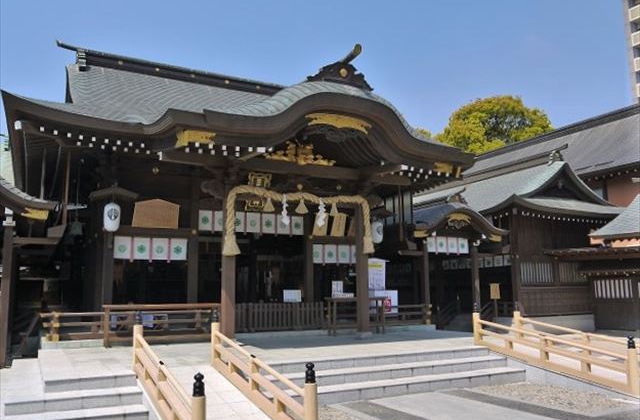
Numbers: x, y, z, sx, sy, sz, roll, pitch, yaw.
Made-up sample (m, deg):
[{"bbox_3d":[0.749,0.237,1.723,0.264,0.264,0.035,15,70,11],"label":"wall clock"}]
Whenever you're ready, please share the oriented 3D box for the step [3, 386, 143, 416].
[{"bbox_3d":[-2.881,2.262,6.126,1.439,0.147,0.376,3,-9,-25],"label":"step"}]

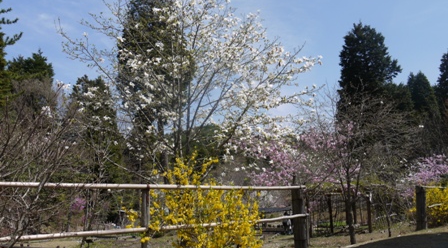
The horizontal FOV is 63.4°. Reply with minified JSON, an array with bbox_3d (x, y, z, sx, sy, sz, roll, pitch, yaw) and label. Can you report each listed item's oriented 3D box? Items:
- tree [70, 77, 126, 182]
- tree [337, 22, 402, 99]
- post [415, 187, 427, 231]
[{"bbox_3d":[-8.341,1.030,24.151,3.800,8.973,3.600,0,-9,0],"label":"tree"},{"bbox_3d":[14.641,-1.821,36.778,6.200,18.011,6.000,0,-9,0],"label":"tree"},{"bbox_3d":[5.134,2.202,9.469,0.250,1.122,0.250,0,-9,0],"label":"post"}]

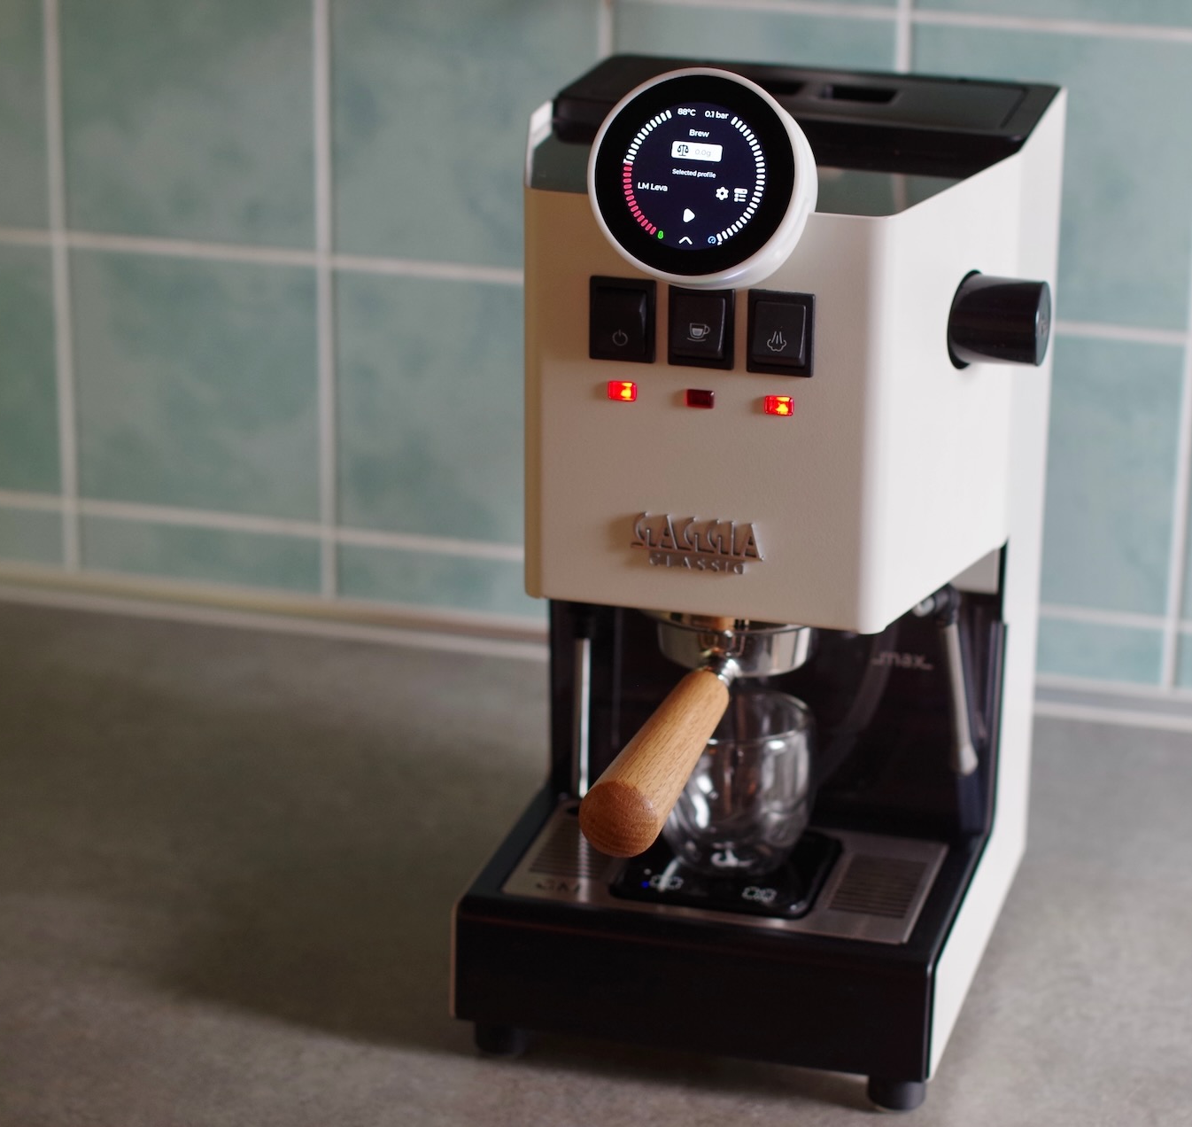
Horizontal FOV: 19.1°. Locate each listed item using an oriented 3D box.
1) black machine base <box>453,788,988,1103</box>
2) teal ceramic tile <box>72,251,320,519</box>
[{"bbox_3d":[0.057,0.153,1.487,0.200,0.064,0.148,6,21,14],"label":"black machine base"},{"bbox_3d":[-0.216,-0.097,1.917,0.146,0.146,0.009,6,21,15],"label":"teal ceramic tile"}]

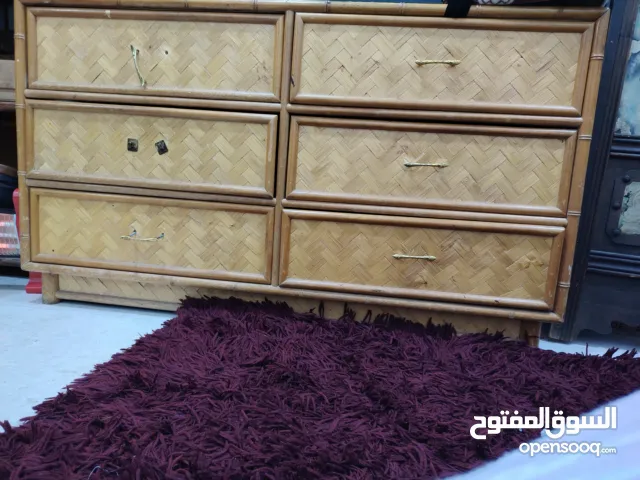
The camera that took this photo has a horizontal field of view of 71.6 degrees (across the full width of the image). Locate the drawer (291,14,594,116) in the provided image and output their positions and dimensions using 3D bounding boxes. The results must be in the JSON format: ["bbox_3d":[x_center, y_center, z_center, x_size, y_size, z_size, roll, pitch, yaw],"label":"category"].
[{"bbox_3d":[0.286,-0.425,1.201,0.660,0.197,0.400,5,8,6],"label":"drawer"}]

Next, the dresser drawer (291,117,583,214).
[{"bbox_3d":[0.272,-0.203,1.243,0.660,0.197,0.400,5,8,6],"label":"dresser drawer"}]

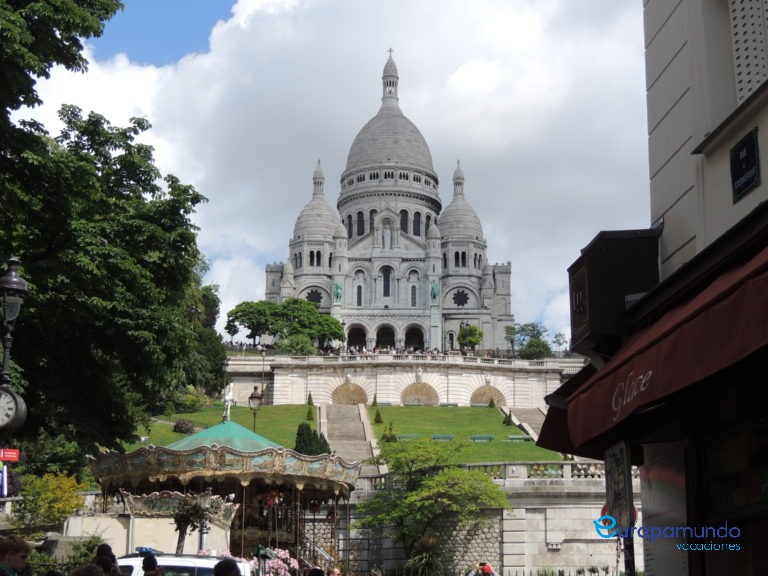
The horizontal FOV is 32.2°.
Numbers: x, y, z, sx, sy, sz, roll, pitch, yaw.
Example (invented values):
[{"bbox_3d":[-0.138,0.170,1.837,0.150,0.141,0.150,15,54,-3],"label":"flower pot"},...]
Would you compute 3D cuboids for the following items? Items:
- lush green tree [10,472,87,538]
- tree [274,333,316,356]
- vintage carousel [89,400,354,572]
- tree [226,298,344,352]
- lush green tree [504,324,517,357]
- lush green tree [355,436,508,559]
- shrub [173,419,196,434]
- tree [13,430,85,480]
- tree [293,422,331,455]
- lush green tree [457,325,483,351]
[{"bbox_3d":[-13.610,8.860,54.000,3.080,2.760,2.620,0,-13,0],"label":"lush green tree"},{"bbox_3d":[-13.830,8.910,208.000,6.560,3.980,5.580,0,-13,0],"label":"tree"},{"bbox_3d":[-6.190,7.790,52.000,10.550,6.800,10.550,0,-13,0],"label":"vintage carousel"},{"bbox_3d":[-15.980,6.170,216.000,19.150,9.110,12.450,0,-13,0],"label":"tree"},{"bbox_3d":[20.050,8.320,211.000,1.900,5.170,1.900,0,-13,0],"label":"lush green tree"},{"bbox_3d":[2.400,10.440,66.000,7.540,5.970,6.030,0,-13,0],"label":"lush green tree"},{"bbox_3d":[-23.680,16.440,158.000,2.850,1.910,2.420,0,-13,0],"label":"shrub"},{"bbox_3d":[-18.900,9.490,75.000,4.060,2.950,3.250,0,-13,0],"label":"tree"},{"bbox_3d":[-7.790,16.330,143.000,4.080,3.790,3.060,0,-13,0],"label":"tree"},{"bbox_3d":[13.940,8.150,217.000,4.240,4.480,4.030,0,-13,0],"label":"lush green tree"}]

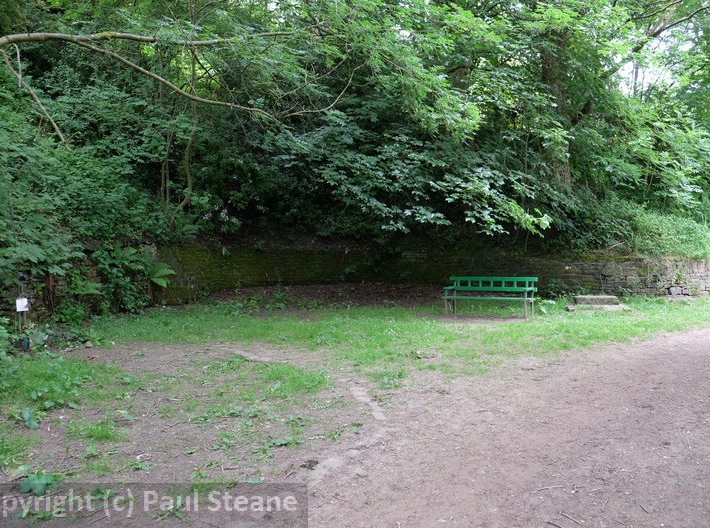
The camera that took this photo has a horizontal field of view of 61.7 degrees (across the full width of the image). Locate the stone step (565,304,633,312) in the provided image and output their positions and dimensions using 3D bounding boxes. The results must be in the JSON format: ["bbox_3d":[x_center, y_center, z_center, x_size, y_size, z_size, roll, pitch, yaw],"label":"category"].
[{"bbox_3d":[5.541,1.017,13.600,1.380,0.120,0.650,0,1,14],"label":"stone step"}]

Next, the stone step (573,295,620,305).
[{"bbox_3d":[5.712,0.863,14.050,0.960,0.190,0.380,0,1,14],"label":"stone step"}]

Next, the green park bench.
[{"bbox_3d":[2.841,0.709,12.500,1.920,0.830,0.540,0,1,27],"label":"green park bench"}]

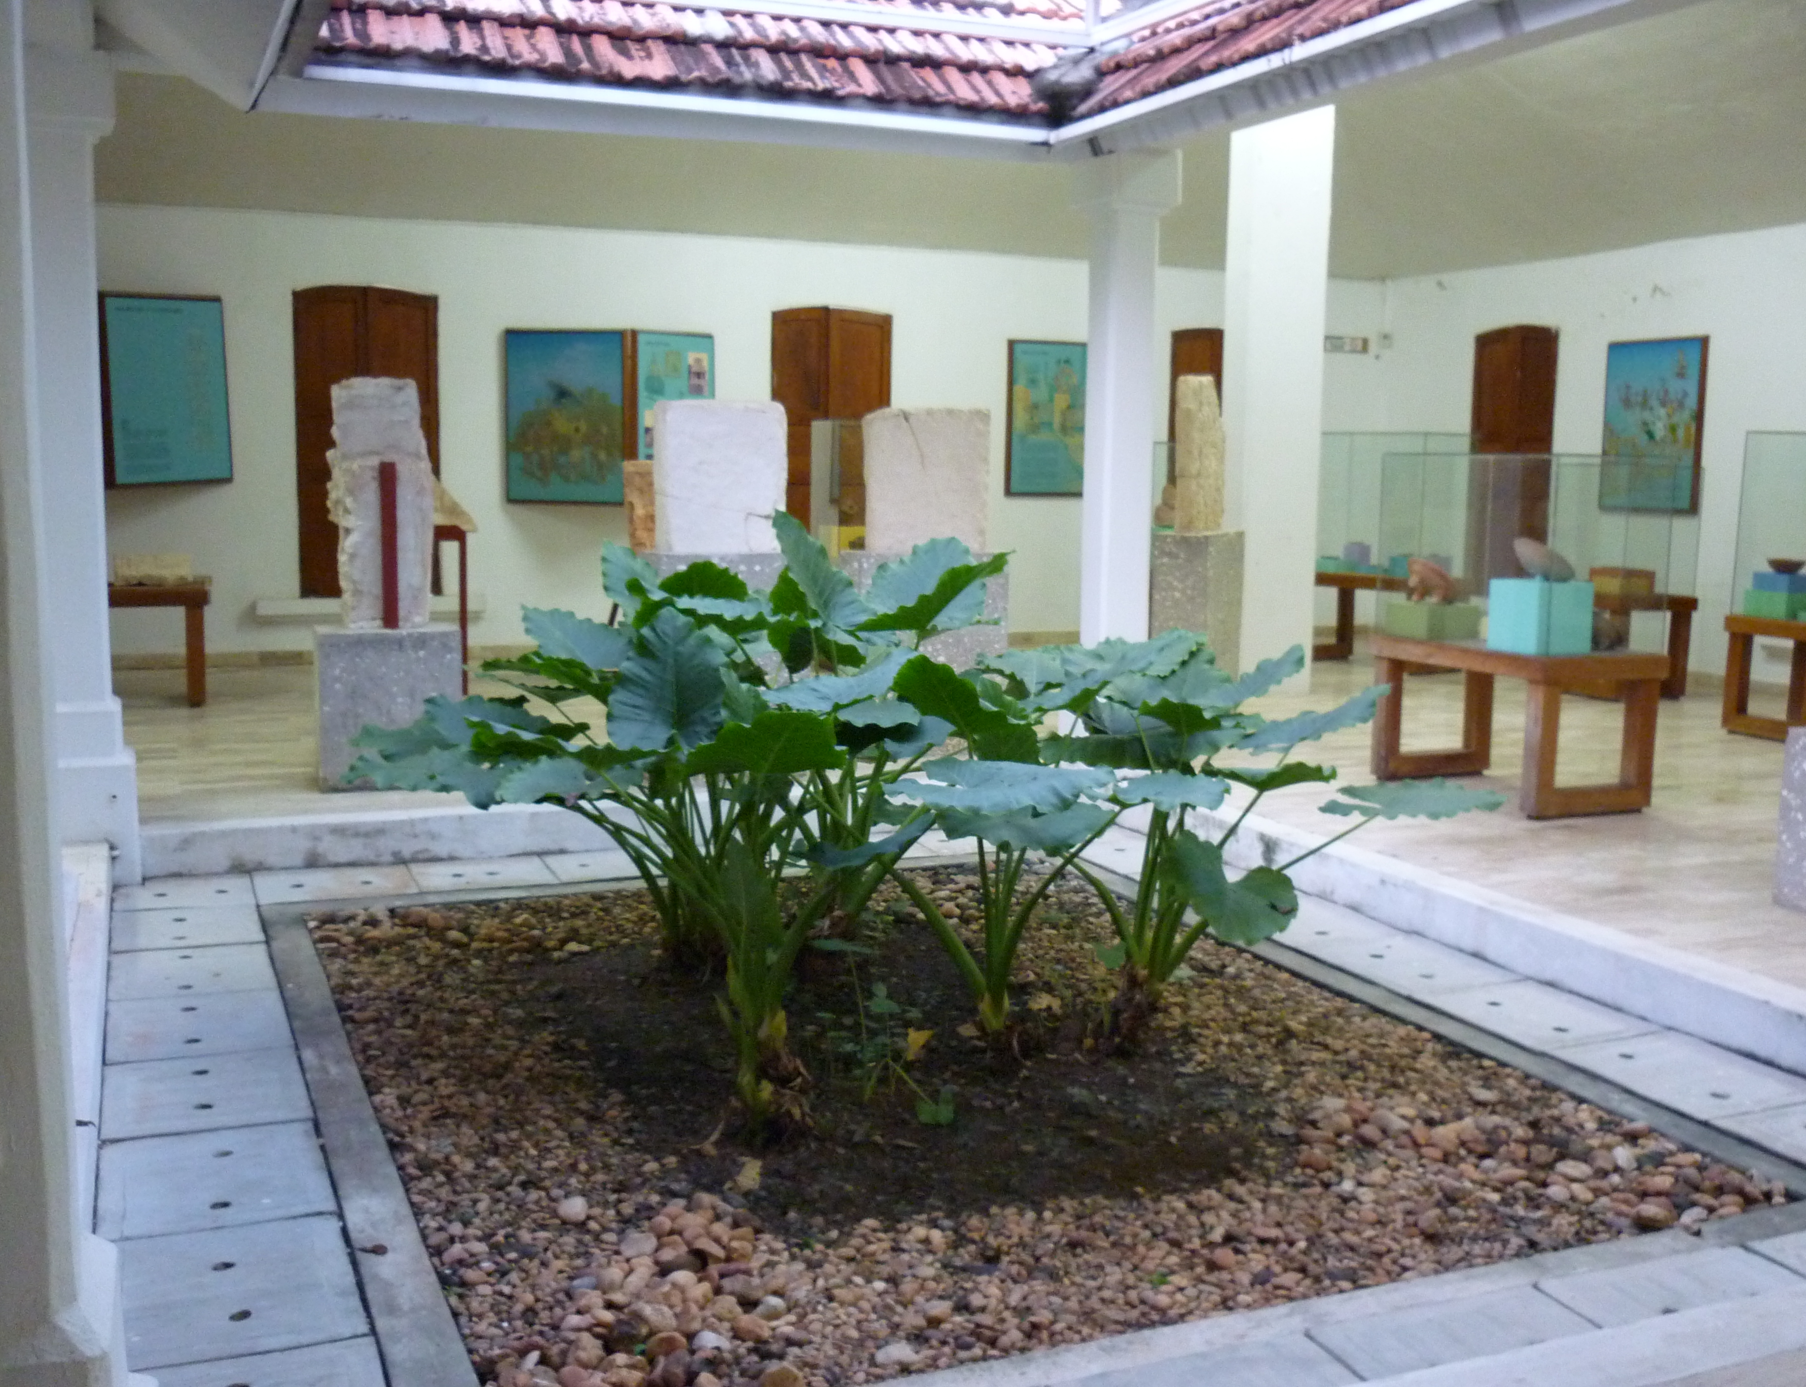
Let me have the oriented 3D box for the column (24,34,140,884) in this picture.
[{"bbox_3d":[-3.470,-0.928,7.356,0.440,3.444,0.437,-2,7,-23],"label":"column"}]

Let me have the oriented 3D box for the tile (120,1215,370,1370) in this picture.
[{"bbox_3d":[-1.424,1.274,3.712,0.524,0.050,0.647,-2,7,-23],"label":"tile"}]

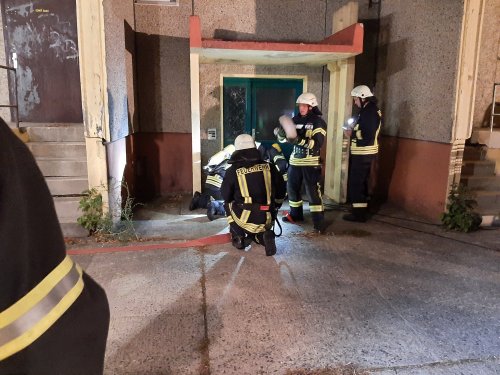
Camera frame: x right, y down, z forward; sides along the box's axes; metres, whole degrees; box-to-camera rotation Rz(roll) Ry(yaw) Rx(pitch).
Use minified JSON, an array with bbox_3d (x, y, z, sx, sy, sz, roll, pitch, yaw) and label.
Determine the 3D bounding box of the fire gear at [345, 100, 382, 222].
[{"bbox_3d":[1.596,-0.350,5.351,0.500,1.660,0.540,4,11,17],"label":"fire gear"}]

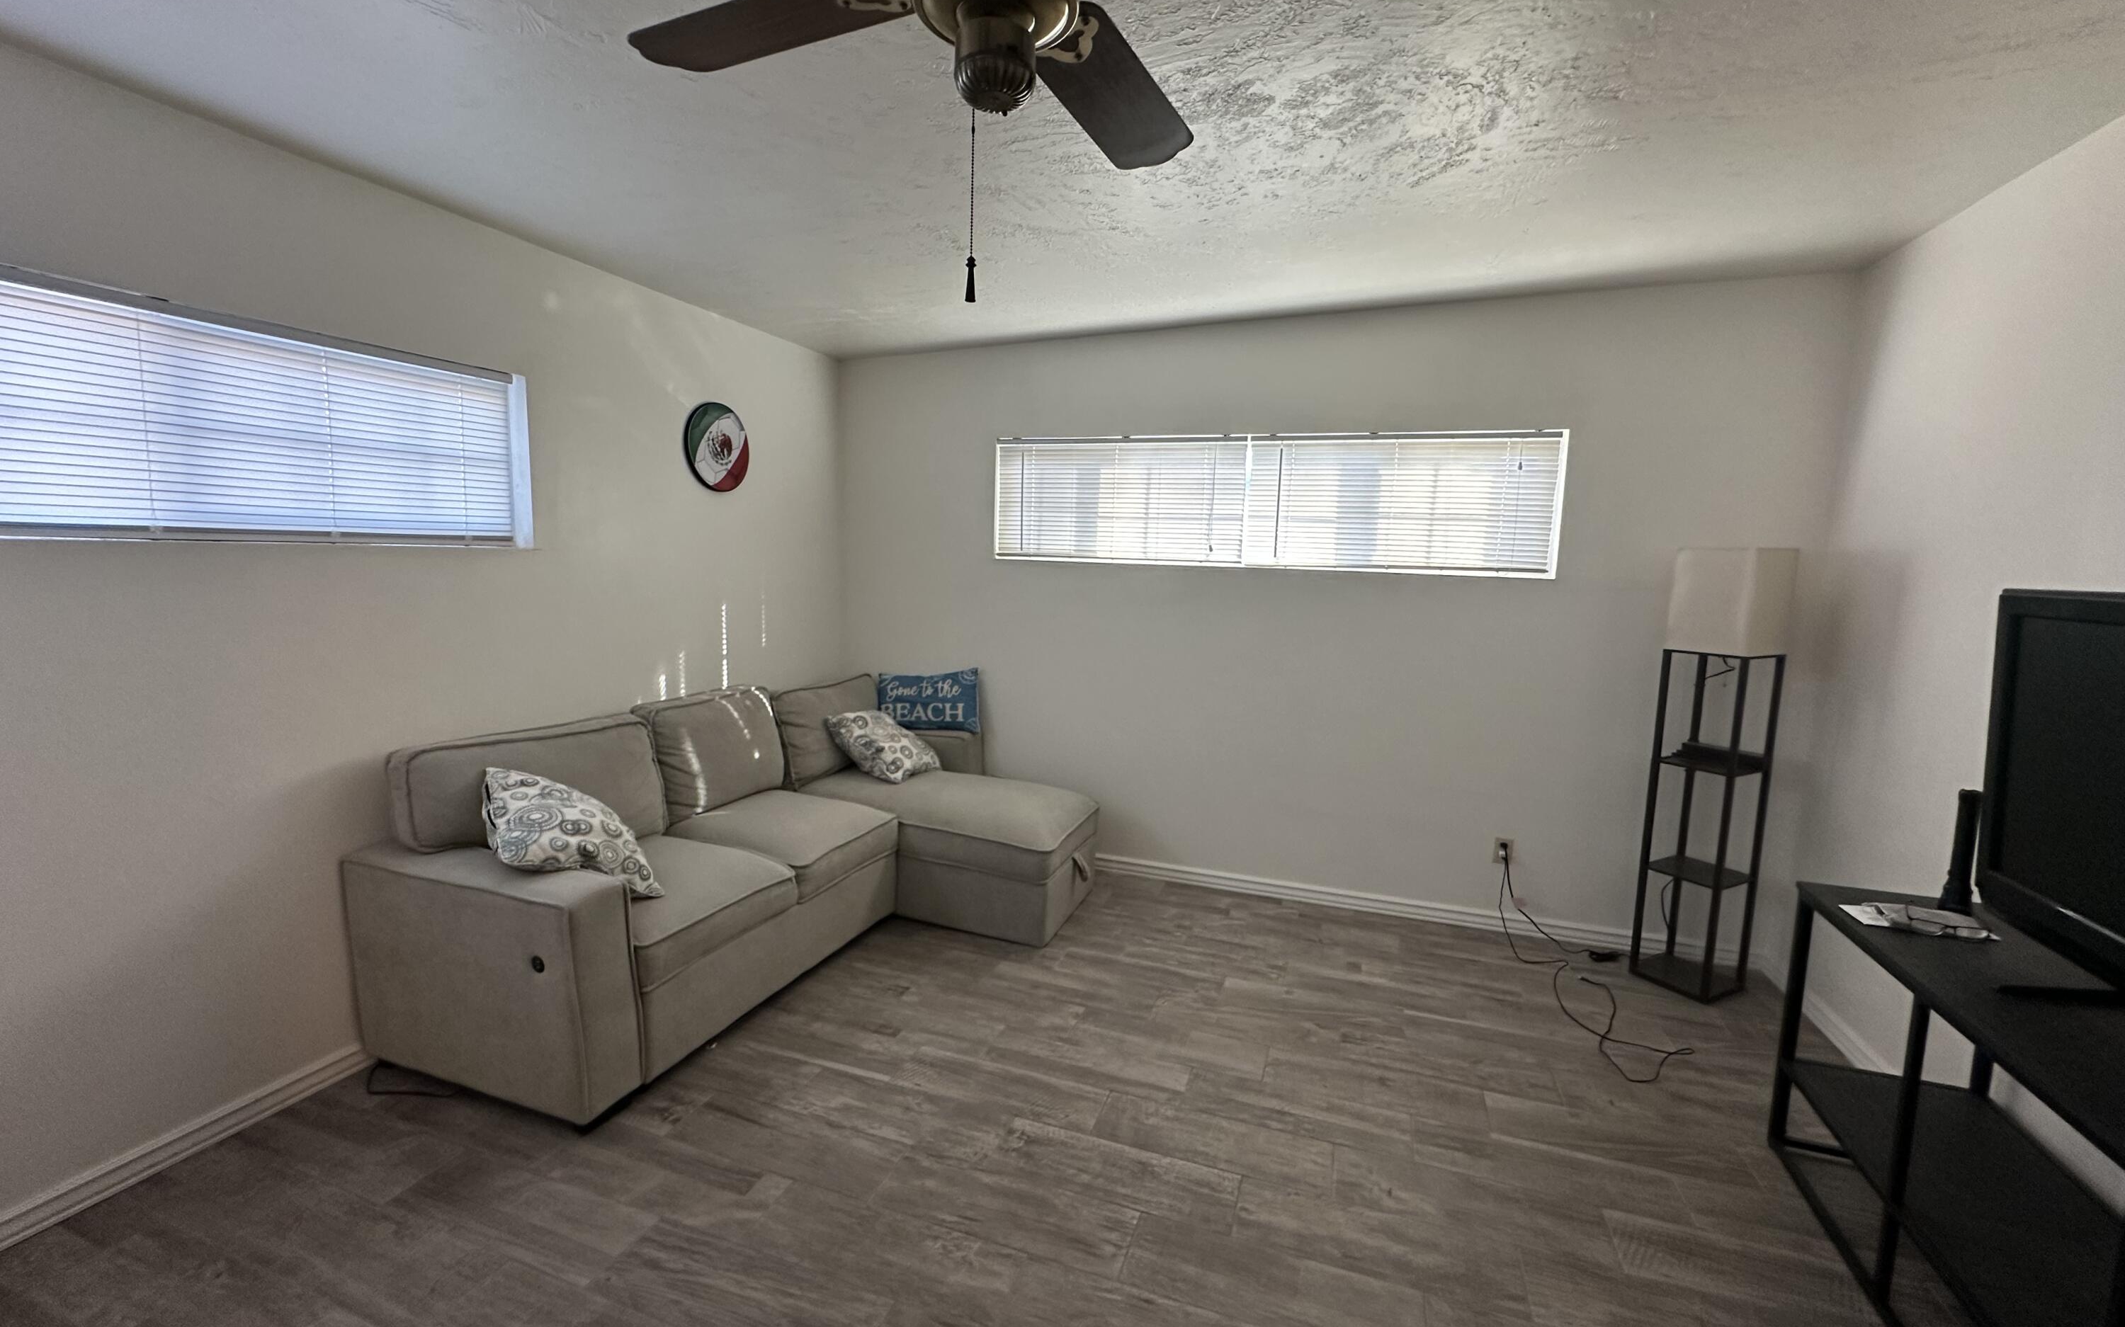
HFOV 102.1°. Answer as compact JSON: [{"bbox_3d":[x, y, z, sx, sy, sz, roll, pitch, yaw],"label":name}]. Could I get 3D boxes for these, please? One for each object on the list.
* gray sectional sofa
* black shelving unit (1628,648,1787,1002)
[{"bbox_3d":[-0.868,0.622,3.224,1.520,0.918,2.310,4,8,20],"label":"gray sectional sofa"},{"bbox_3d":[2.296,0.565,3.073,0.242,1.209,0.242,-3,8,-28],"label":"black shelving unit"}]

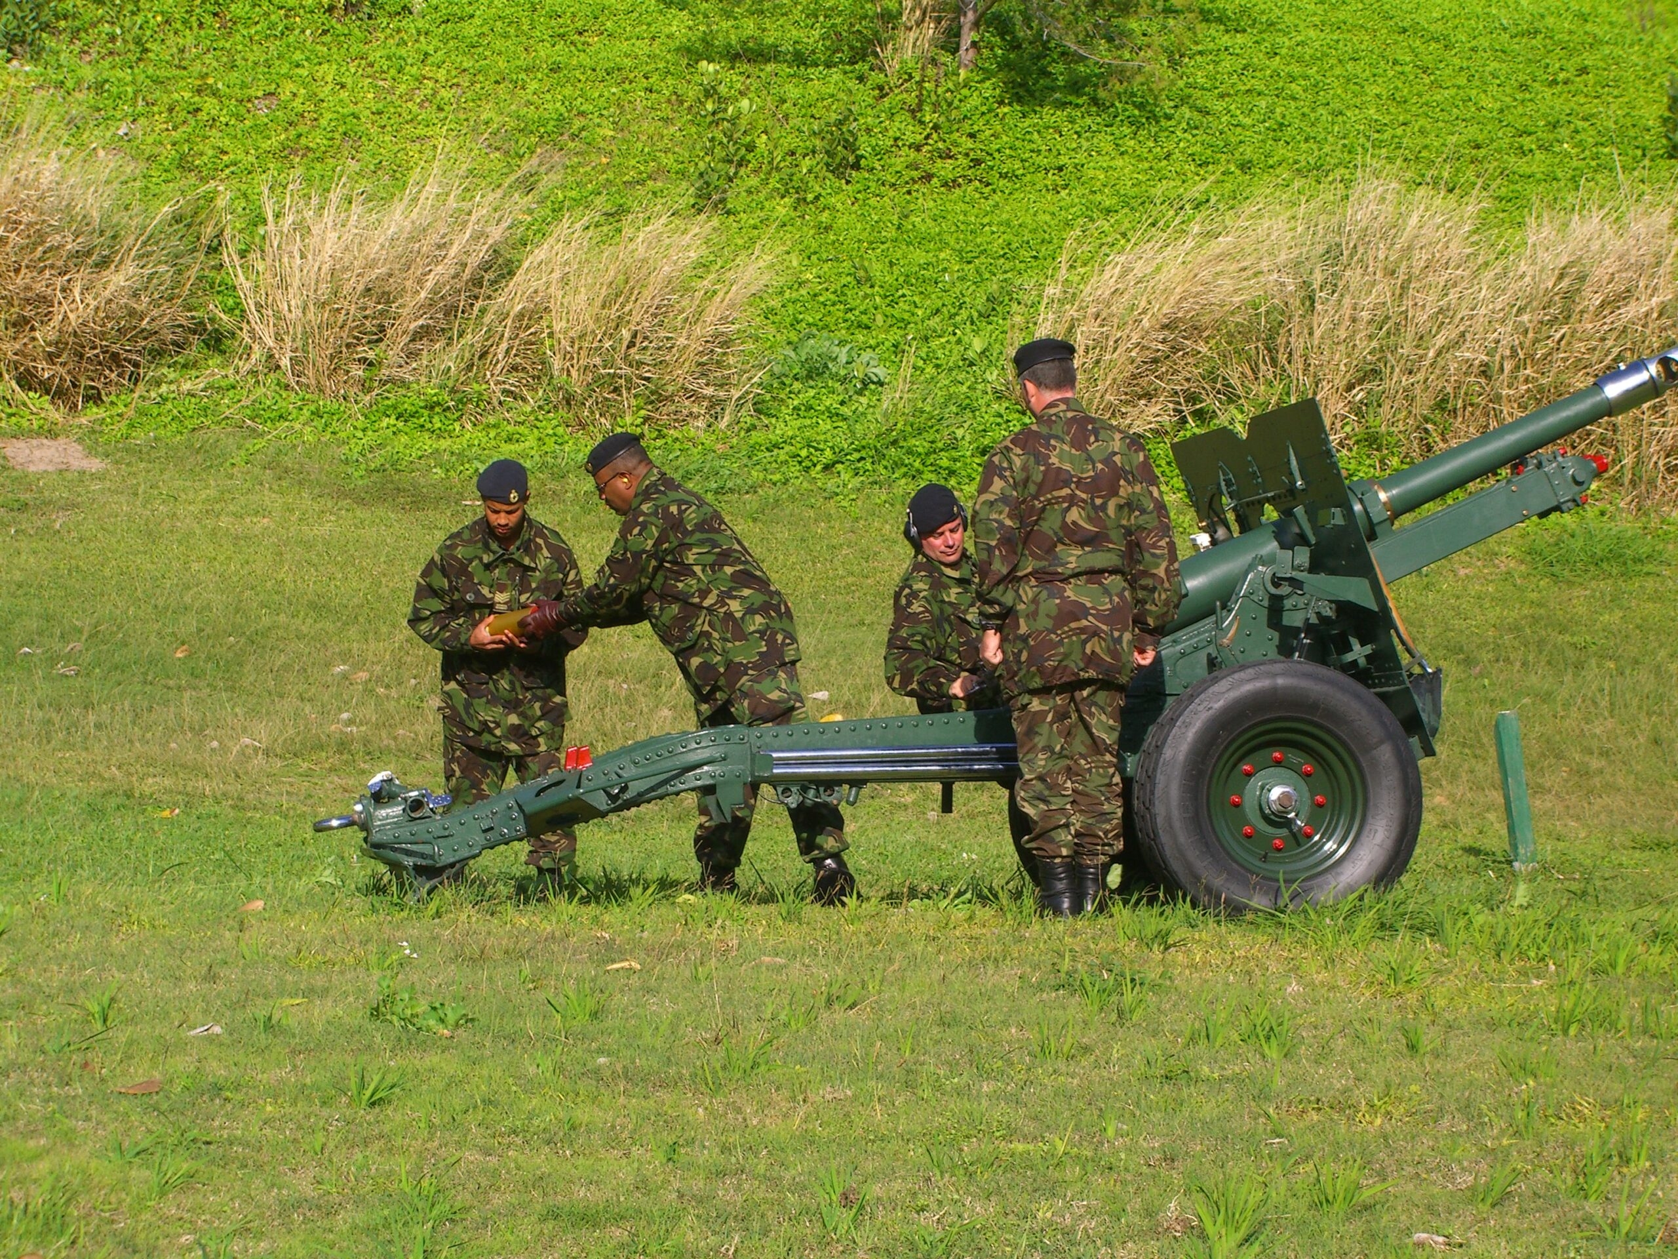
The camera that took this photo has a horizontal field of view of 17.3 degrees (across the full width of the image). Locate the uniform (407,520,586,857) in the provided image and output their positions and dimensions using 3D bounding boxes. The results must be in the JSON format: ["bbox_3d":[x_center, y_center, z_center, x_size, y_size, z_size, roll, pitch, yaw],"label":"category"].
[{"bbox_3d":[-1.254,0.226,20.300,0.650,1.290,0.430,0,2,-10],"label":"uniform"}]

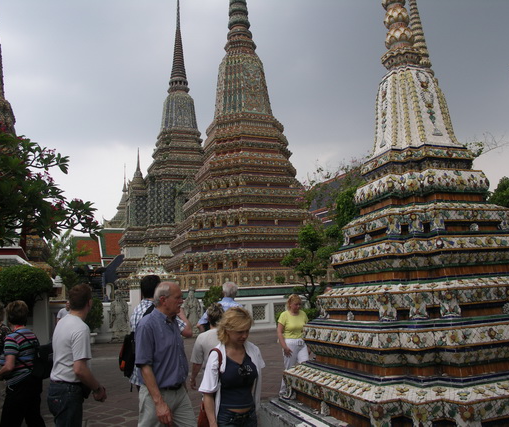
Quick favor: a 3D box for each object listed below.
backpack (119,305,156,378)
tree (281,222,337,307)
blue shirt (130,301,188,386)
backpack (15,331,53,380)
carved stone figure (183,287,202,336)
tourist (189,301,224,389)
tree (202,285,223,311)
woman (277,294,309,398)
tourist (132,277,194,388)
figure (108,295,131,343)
[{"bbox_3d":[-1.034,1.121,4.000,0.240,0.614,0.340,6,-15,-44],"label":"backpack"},{"bbox_3d":[2.247,2.417,18.951,2.200,3.954,2.000,-1,-11,-14],"label":"tree"},{"bbox_3d":[-0.855,1.155,4.101,0.520,0.756,0.360,-10,-12,29],"label":"blue shirt"},{"bbox_3d":[-1.823,1.208,3.848,0.300,0.369,0.180,5,-14,-40],"label":"backpack"},{"bbox_3d":[-2.871,4.561,21.324,0.950,2.270,0.750,-1,-11,-14],"label":"carved stone figure"},{"bbox_3d":[-0.405,1.661,4.432,0.500,1.566,0.360,-5,-10,6],"label":"tourist"},{"bbox_3d":[-1.716,3.974,19.941,1.150,1.774,1.100,-1,-11,-14],"label":"tree"},{"bbox_3d":[0.622,2.144,7.554,0.500,1.604,0.420,-1,-11,-17],"label":"woman"},{"bbox_3d":[-0.808,1.473,4.021,0.560,1.840,0.420,-10,-12,29],"label":"tourist"},{"bbox_3d":[-6.079,4.736,20.729,0.950,2.136,0.750,-1,-11,-14],"label":"figure"}]

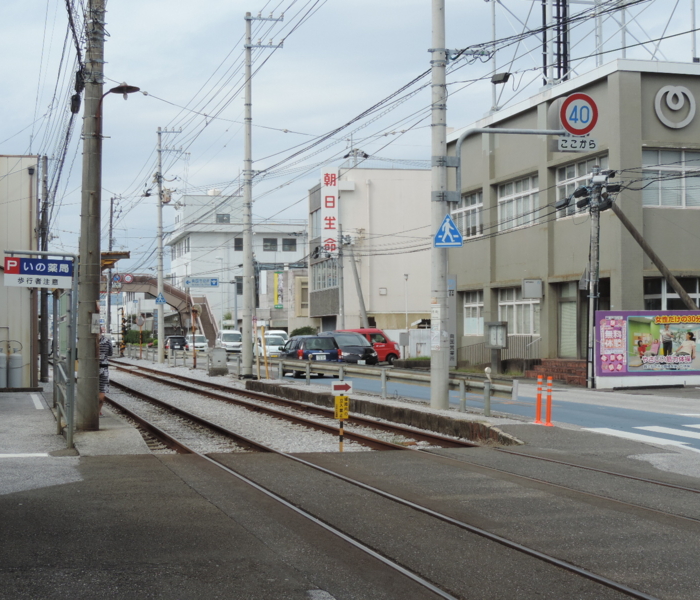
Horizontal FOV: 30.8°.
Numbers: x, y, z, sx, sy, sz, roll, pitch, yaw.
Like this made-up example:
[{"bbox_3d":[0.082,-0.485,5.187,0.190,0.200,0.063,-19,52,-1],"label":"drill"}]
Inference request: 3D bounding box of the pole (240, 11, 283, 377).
[{"bbox_3d":[-3.001,-3.594,43.100,1.400,12.350,0.420,0,-2,-14],"label":"pole"}]

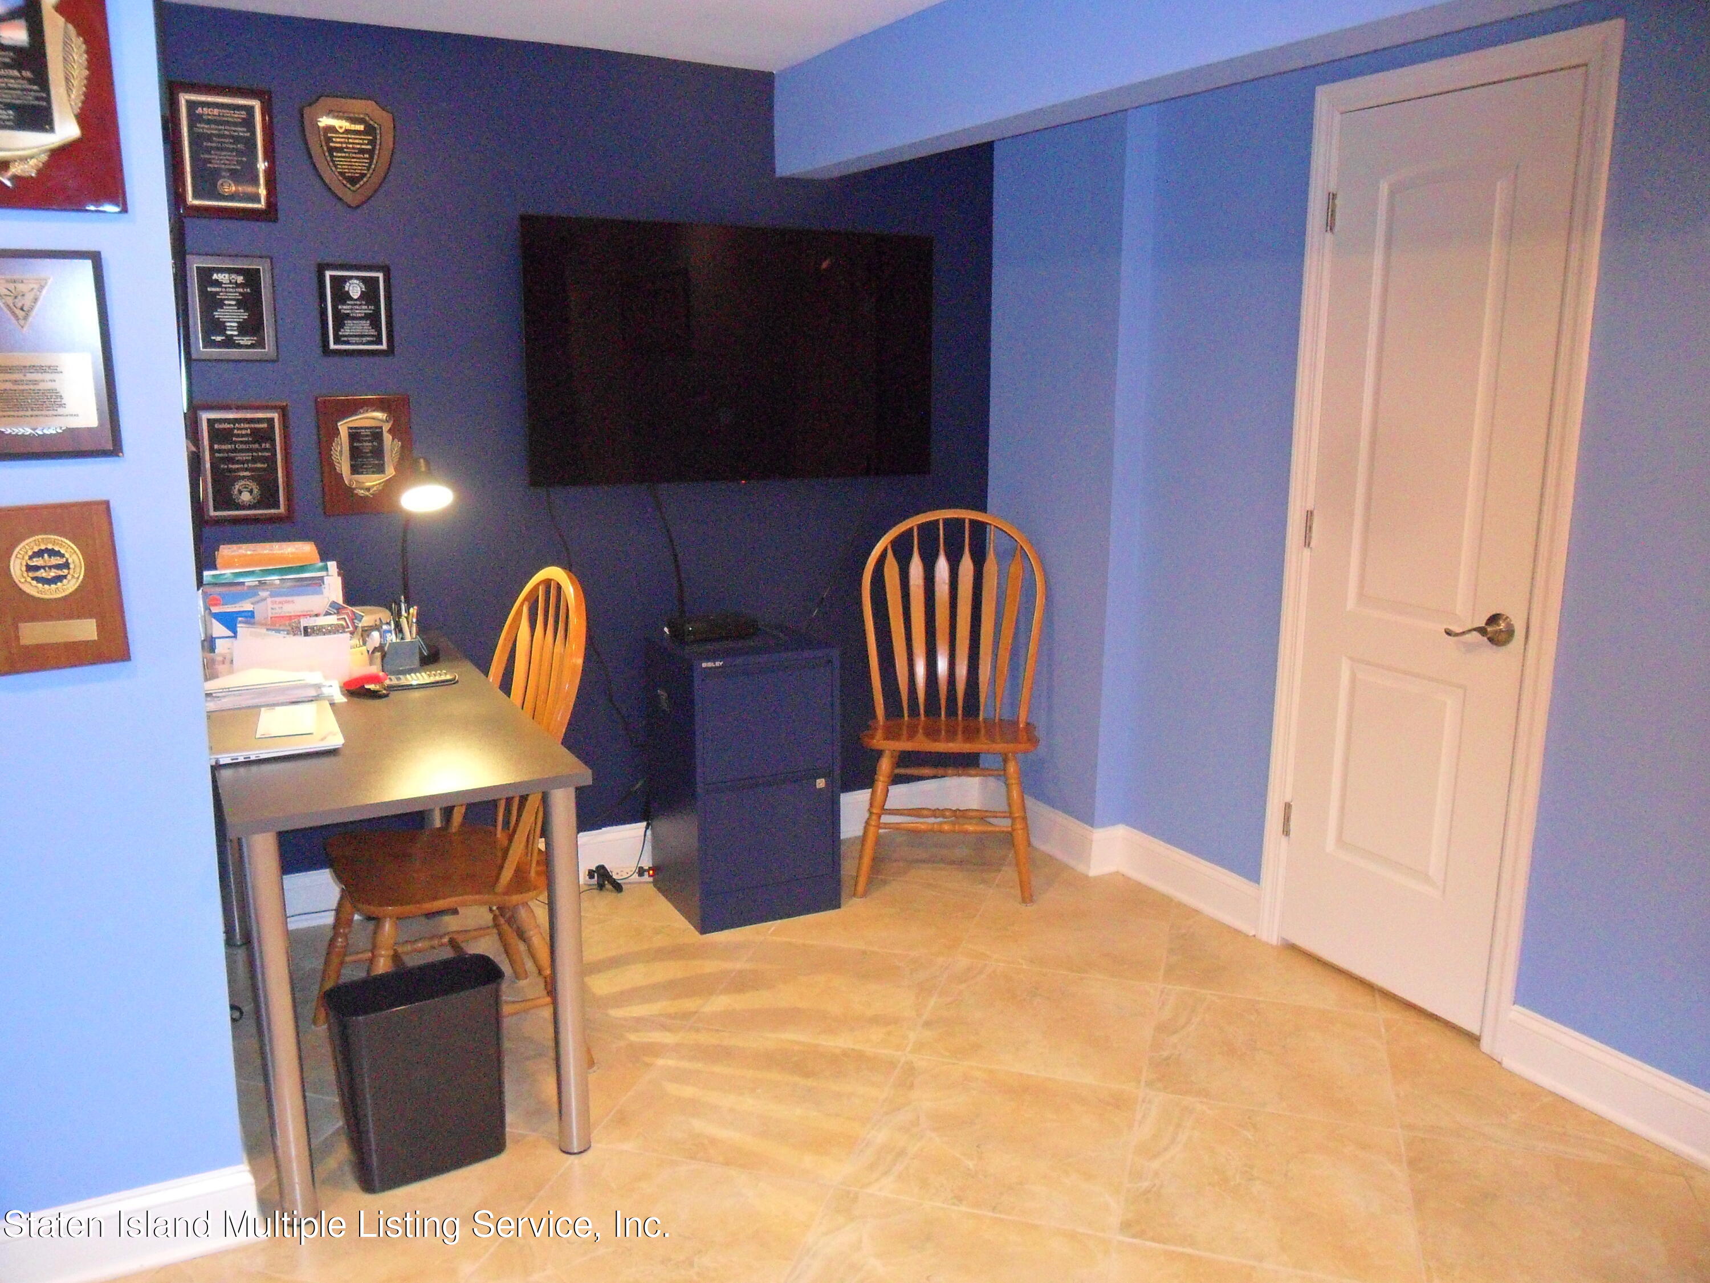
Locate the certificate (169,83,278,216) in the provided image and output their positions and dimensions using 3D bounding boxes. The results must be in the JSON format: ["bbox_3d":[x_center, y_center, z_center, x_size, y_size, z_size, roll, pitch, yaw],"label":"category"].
[{"bbox_3d":[-1.493,-1.157,3.169,0.210,0.292,0.022,-5,13,-26],"label":"certificate"}]

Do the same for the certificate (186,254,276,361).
[{"bbox_3d":[-1.508,-0.806,3.232,0.186,0.245,0.022,-5,13,-26],"label":"certificate"}]

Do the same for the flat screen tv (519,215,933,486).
[{"bbox_3d":[-0.328,-0.810,3.790,1.221,0.698,0.060,-5,13,-26],"label":"flat screen tv"}]

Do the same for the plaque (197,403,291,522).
[{"bbox_3d":[-1.508,-0.441,3.306,0.200,0.286,0.022,-5,13,-26],"label":"plaque"}]

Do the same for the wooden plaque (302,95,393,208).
[{"bbox_3d":[-1.240,-1.200,3.288,0.211,0.257,0.022,-5,13,-26],"label":"wooden plaque"}]

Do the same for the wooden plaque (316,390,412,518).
[{"bbox_3d":[-1.255,-0.478,3.427,0.220,0.303,0.022,-5,13,-26],"label":"wooden plaque"}]

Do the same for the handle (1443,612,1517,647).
[{"bbox_3d":[1.345,-0.025,2.874,0.065,0.069,0.137,-6,13,-29],"label":"handle"}]

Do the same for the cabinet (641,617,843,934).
[{"bbox_3d":[-0.309,0.364,3.731,0.409,0.733,0.402,-5,13,-26],"label":"cabinet"}]

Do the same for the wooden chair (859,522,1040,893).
[{"bbox_3d":[0.280,0.165,3.930,0.536,1.053,0.551,1,11,6],"label":"wooden chair"}]

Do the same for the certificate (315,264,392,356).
[{"bbox_3d":[-1.254,-0.830,3.356,0.170,0.221,0.022,-5,13,-26],"label":"certificate"}]

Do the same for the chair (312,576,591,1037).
[{"bbox_3d":[-0.888,0.377,2.863,0.546,1.048,0.536,-6,13,-30],"label":"chair"}]

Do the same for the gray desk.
[{"bbox_3d":[-1.052,0.513,2.981,0.618,0.733,1.310,-5,13,-26],"label":"gray desk"}]

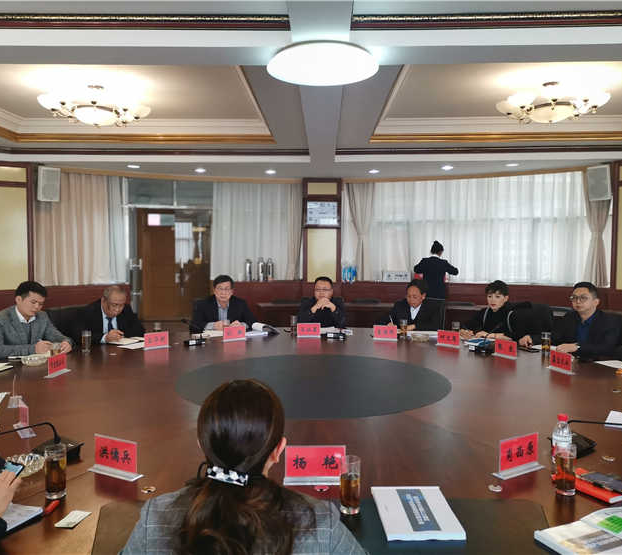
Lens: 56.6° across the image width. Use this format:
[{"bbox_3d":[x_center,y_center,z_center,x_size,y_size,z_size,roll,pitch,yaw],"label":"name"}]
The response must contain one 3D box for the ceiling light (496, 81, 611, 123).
[{"bbox_3d":[2.197,-1.583,5.229,1.020,0.398,1.020,0,3,0],"label":"ceiling light"}]

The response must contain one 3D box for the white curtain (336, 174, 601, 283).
[{"bbox_3d":[2.307,-0.707,8.796,3.718,1.600,0.300,1,3,21],"label":"white curtain"}]

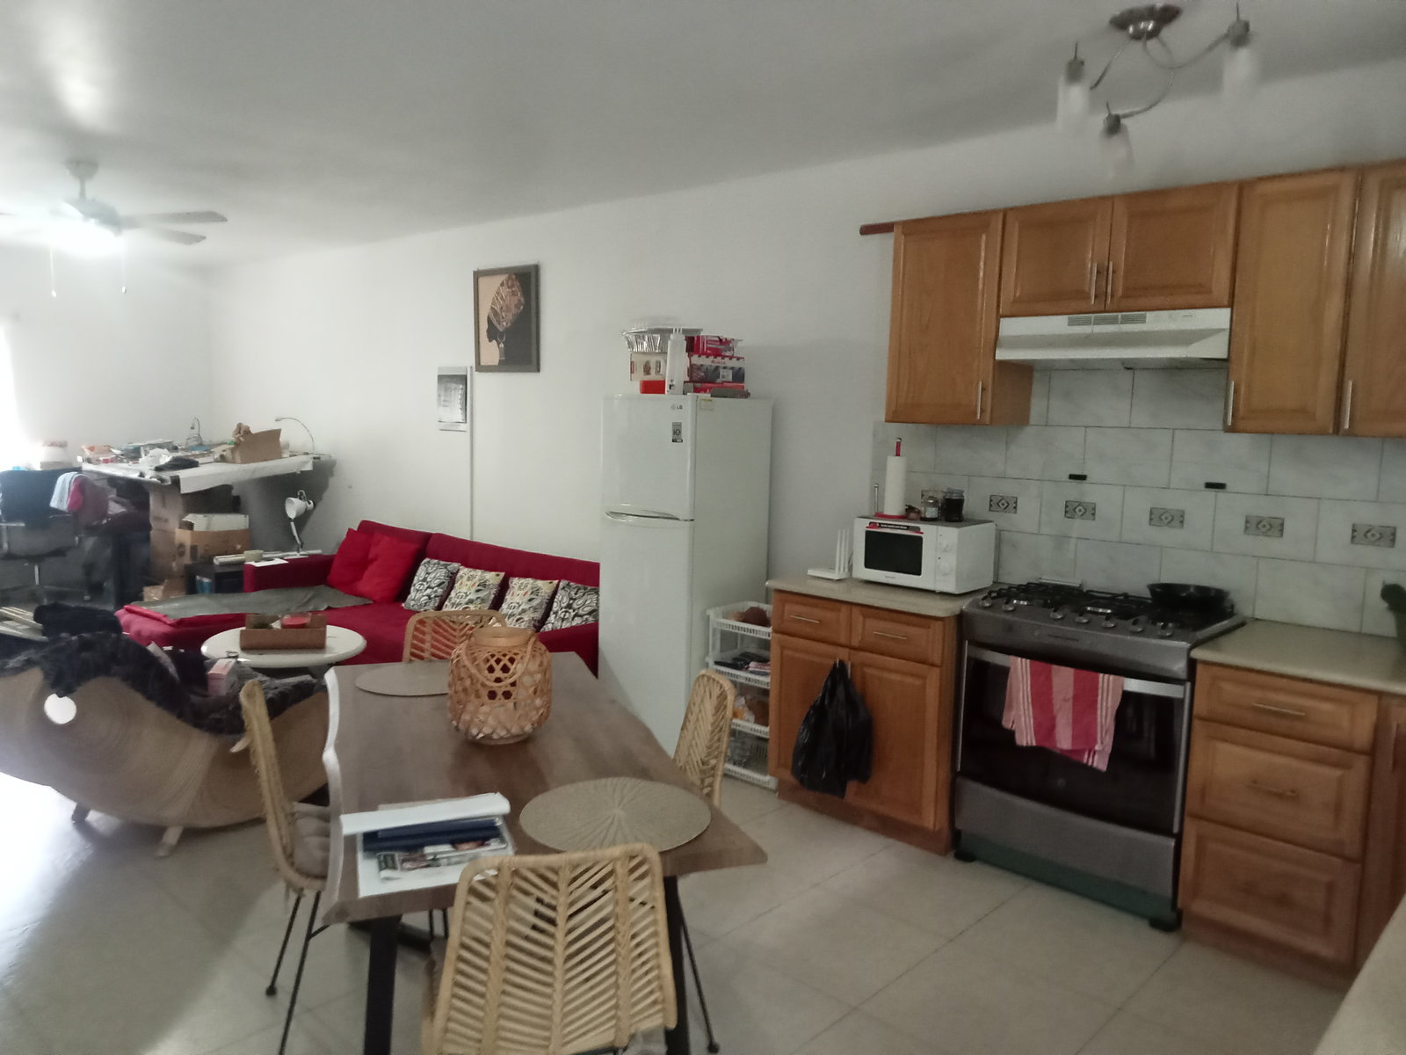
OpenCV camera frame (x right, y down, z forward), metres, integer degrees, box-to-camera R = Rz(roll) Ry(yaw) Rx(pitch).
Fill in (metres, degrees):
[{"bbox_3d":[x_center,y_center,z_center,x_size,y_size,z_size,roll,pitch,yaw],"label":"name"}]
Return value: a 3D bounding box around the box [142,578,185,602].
[{"bbox_3d":[-3.708,0.486,7.934,0.320,0.280,0.320,-5,9,-45],"label":"box"}]

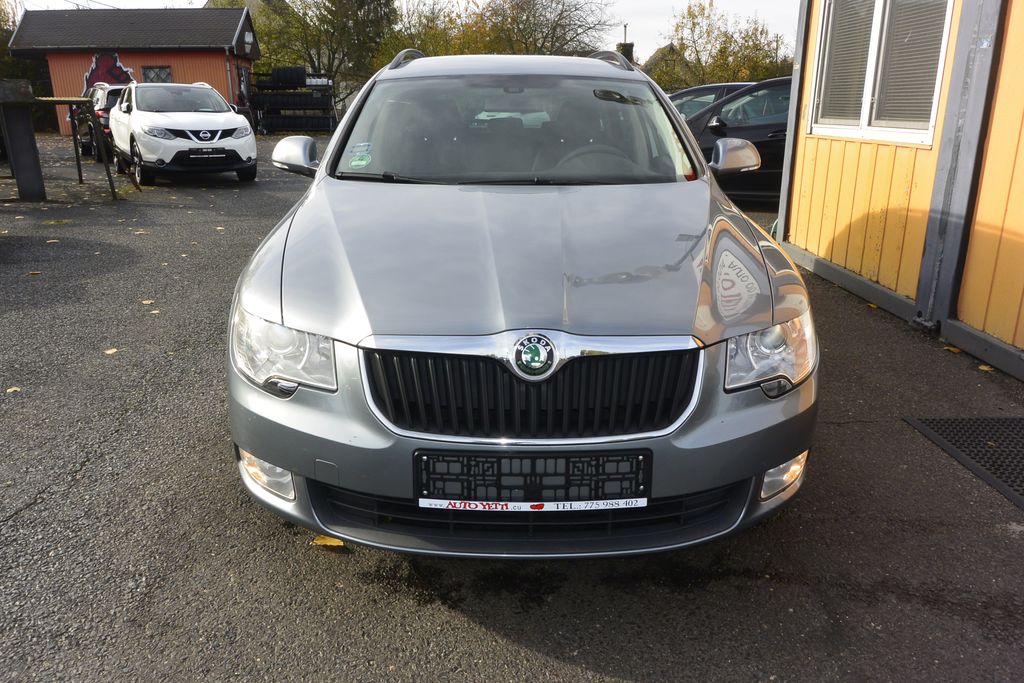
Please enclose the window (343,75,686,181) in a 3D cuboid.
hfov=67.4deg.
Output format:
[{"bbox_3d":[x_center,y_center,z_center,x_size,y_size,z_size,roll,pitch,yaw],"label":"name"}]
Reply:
[{"bbox_3d":[0.015,-0.844,3.042,1.404,0.118,0.886,0,47,-1],"label":"window"}]

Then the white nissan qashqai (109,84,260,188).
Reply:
[{"bbox_3d":[-5.716,-3.634,13.152,1.840,1.600,4.380,-11,20,-31],"label":"white nissan qashqai"}]

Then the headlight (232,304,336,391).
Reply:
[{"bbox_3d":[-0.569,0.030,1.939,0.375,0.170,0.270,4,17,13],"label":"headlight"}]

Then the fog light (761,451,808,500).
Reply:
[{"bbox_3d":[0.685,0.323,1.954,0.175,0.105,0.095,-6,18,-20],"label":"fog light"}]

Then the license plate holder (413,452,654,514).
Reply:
[{"bbox_3d":[0.046,0.311,1.716,0.525,0.145,0.028,0,9,-1],"label":"license plate holder"}]

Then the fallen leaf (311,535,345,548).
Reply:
[{"bbox_3d":[-0.545,0.593,2.270,0.100,0.020,0.065,-2,17,-5],"label":"fallen leaf"}]

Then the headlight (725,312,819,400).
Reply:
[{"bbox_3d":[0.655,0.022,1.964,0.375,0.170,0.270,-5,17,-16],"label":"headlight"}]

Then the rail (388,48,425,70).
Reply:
[{"bbox_3d":[-0.532,-1.607,4.492,0.090,0.110,2.150,0,17,-1],"label":"rail"}]

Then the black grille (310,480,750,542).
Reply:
[{"bbox_3d":[0.047,0.407,1.850,1.060,0.120,0.140,0,16,-1],"label":"black grille"}]

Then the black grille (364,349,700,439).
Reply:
[{"bbox_3d":[0.047,0.117,1.754,0.790,0.185,0.130,0,16,-1],"label":"black grille"}]

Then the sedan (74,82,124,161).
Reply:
[{"bbox_3d":[-8.904,-5.116,17.822,1.840,1.650,4.550,-11,20,-31],"label":"sedan"}]

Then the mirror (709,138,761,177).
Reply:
[{"bbox_3d":[0.900,-0.745,3.125,0.215,0.155,0.160,0,16,-1],"label":"mirror"}]

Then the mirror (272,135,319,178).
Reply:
[{"bbox_3d":[-0.876,-0.749,3.108,0.200,0.170,0.140,0,17,-1],"label":"mirror"}]

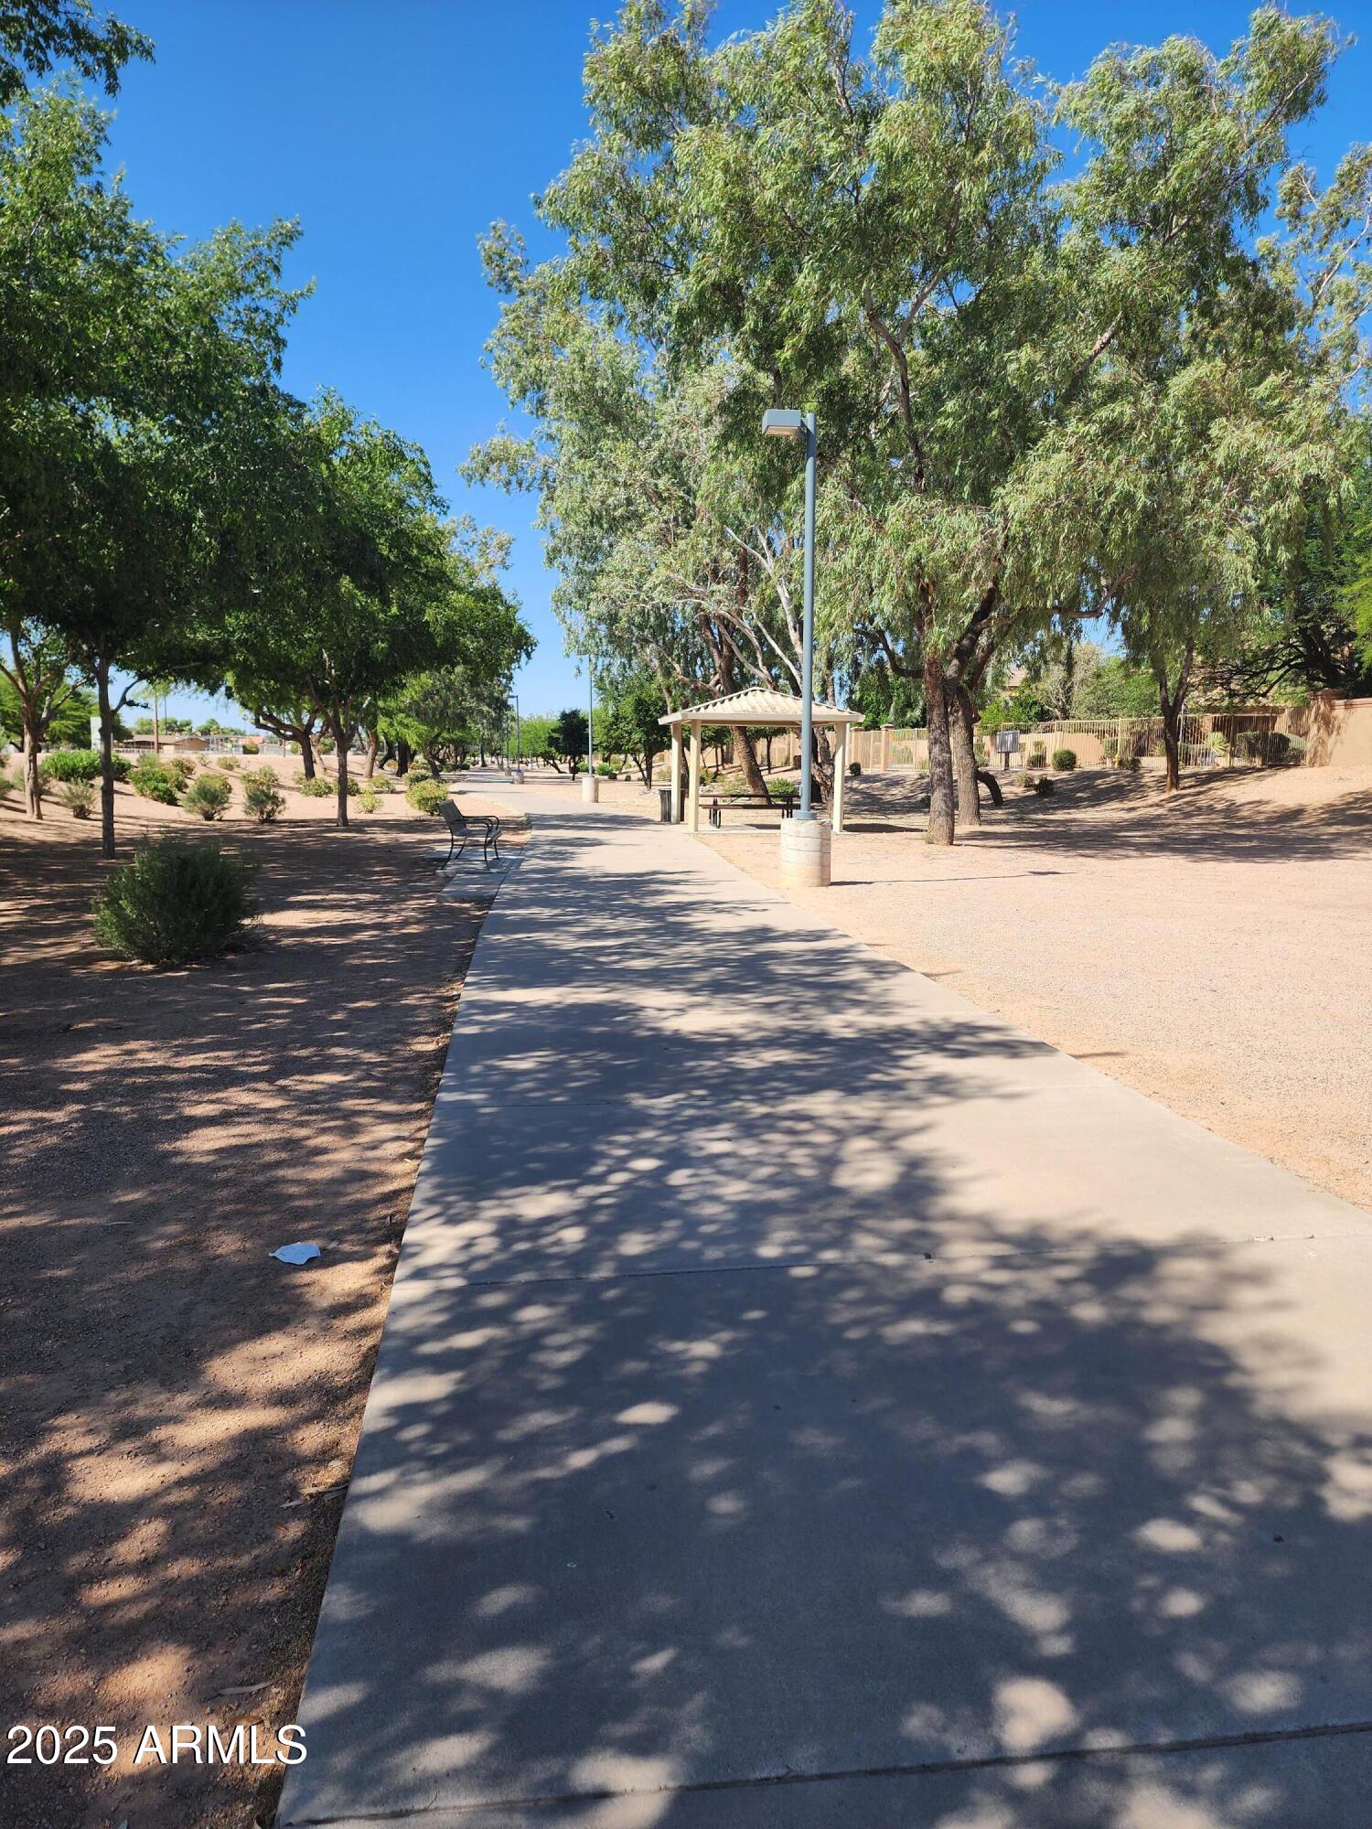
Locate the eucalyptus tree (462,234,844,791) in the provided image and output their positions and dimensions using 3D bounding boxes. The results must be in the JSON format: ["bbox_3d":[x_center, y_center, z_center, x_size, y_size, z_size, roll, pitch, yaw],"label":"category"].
[{"bbox_3d":[-0.948,-11.513,35.831,10.869,15.777,10.200,0,7,0],"label":"eucalyptus tree"}]

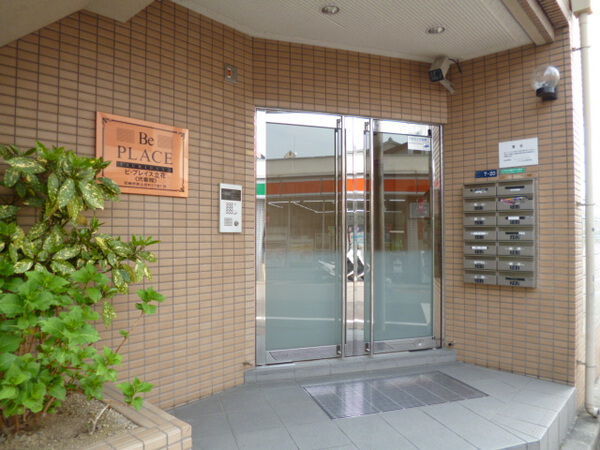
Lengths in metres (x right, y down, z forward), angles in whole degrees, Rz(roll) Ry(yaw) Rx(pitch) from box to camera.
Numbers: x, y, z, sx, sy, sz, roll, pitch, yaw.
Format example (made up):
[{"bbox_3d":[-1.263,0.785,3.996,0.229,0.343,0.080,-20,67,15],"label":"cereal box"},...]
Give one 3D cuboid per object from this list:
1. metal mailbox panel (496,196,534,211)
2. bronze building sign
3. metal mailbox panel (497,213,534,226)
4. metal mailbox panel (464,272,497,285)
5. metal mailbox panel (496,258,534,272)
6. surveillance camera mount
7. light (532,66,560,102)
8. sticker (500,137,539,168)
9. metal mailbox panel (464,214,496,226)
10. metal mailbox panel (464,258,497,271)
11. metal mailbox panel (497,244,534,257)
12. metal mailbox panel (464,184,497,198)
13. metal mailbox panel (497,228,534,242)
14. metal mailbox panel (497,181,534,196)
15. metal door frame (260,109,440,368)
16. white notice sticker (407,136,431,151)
[{"bbox_3d":[1.719,-0.165,3.316,0.262,0.117,0.050,-1,-2,41],"label":"metal mailbox panel"},{"bbox_3d":[-0.956,-0.412,2.572,0.020,0.455,0.588,-1,-2,43],"label":"bronze building sign"},{"bbox_3d":[1.733,-0.050,3.346,0.270,0.115,0.030,-1,-2,41],"label":"metal mailbox panel"},{"bbox_3d":[1.520,0.435,3.477,0.262,0.117,0.050,-1,-2,41],"label":"metal mailbox panel"},{"bbox_3d":[1.719,0.312,3.305,0.262,0.117,0.050,-1,-2,41],"label":"metal mailbox panel"},{"bbox_3d":[1.238,-1.241,3.578,0.116,0.318,0.290,-1,40,37],"label":"surveillance camera mount"},{"bbox_3d":[1.869,-1.079,3.154,0.185,0.254,0.215,-1,-2,41],"label":"light"},{"bbox_3d":[1.769,-0.582,3.371,0.283,0.213,0.010,-1,-2,41],"label":"sticker"},{"bbox_3d":[1.529,-0.043,3.526,0.262,0.109,0.030,-1,-2,41],"label":"metal mailbox panel"},{"bbox_3d":[1.526,0.326,3.519,0.262,0.112,0.030,-1,-2,41],"label":"metal mailbox panel"},{"bbox_3d":[1.719,0.192,3.308,0.262,0.117,0.050,-1,-2,41],"label":"metal mailbox panel"},{"bbox_3d":[1.531,-0.291,3.530,0.263,0.114,0.030,-1,-2,41],"label":"metal mailbox panel"},{"bbox_3d":[1.732,0.073,3.344,0.270,0.109,0.030,-1,-2,41],"label":"metal mailbox panel"},{"bbox_3d":[1.719,-0.285,3.319,0.262,0.117,0.050,-1,-2,41],"label":"metal mailbox panel"},{"bbox_3d":[0.467,0.099,3.522,1.707,2.011,0.110,0,-1,-18],"label":"metal door frame"},{"bbox_3d":[1.069,-0.729,3.745,0.230,0.117,0.010,0,-1,-18],"label":"white notice sticker"}]

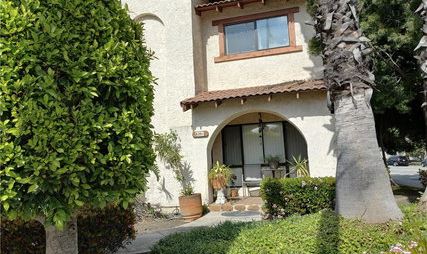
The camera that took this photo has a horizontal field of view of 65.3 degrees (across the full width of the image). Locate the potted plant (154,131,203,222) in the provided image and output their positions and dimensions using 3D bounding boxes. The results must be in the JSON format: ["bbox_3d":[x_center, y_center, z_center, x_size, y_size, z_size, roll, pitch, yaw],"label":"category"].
[{"bbox_3d":[-0.831,1.097,7.704,1.070,2.008,0.700,-4,-6,16],"label":"potted plant"}]

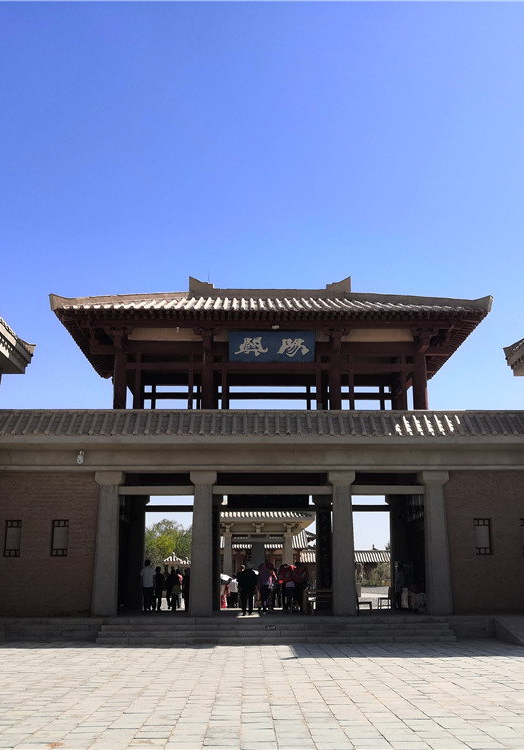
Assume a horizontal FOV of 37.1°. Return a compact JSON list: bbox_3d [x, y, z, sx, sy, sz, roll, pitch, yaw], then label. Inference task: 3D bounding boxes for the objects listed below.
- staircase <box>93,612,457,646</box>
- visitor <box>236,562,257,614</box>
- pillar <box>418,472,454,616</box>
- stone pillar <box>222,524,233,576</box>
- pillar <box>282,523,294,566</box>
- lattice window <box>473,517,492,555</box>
[{"bbox_3d":[0.428,7.382,22.625,10.159,0.676,1.154,0,-15,-1],"label":"staircase"},{"bbox_3d":[-0.453,6.654,24.382,0.580,1.640,0.380,0,-15,-1],"label":"visitor"},{"bbox_3d":[5.766,5.573,25.963,0.950,4.615,0.850,0,-15,-1],"label":"pillar"},{"bbox_3d":[-2.509,13.943,57.647,0.680,4.950,0.680,0,-15,-1],"label":"stone pillar"},{"bbox_3d":[1.846,13.207,54.892,0.800,5.163,0.800,0,-15,-1],"label":"pillar"},{"bbox_3d":[6.949,5.100,24.573,0.550,1.134,0.130,0,-15,-1],"label":"lattice window"}]

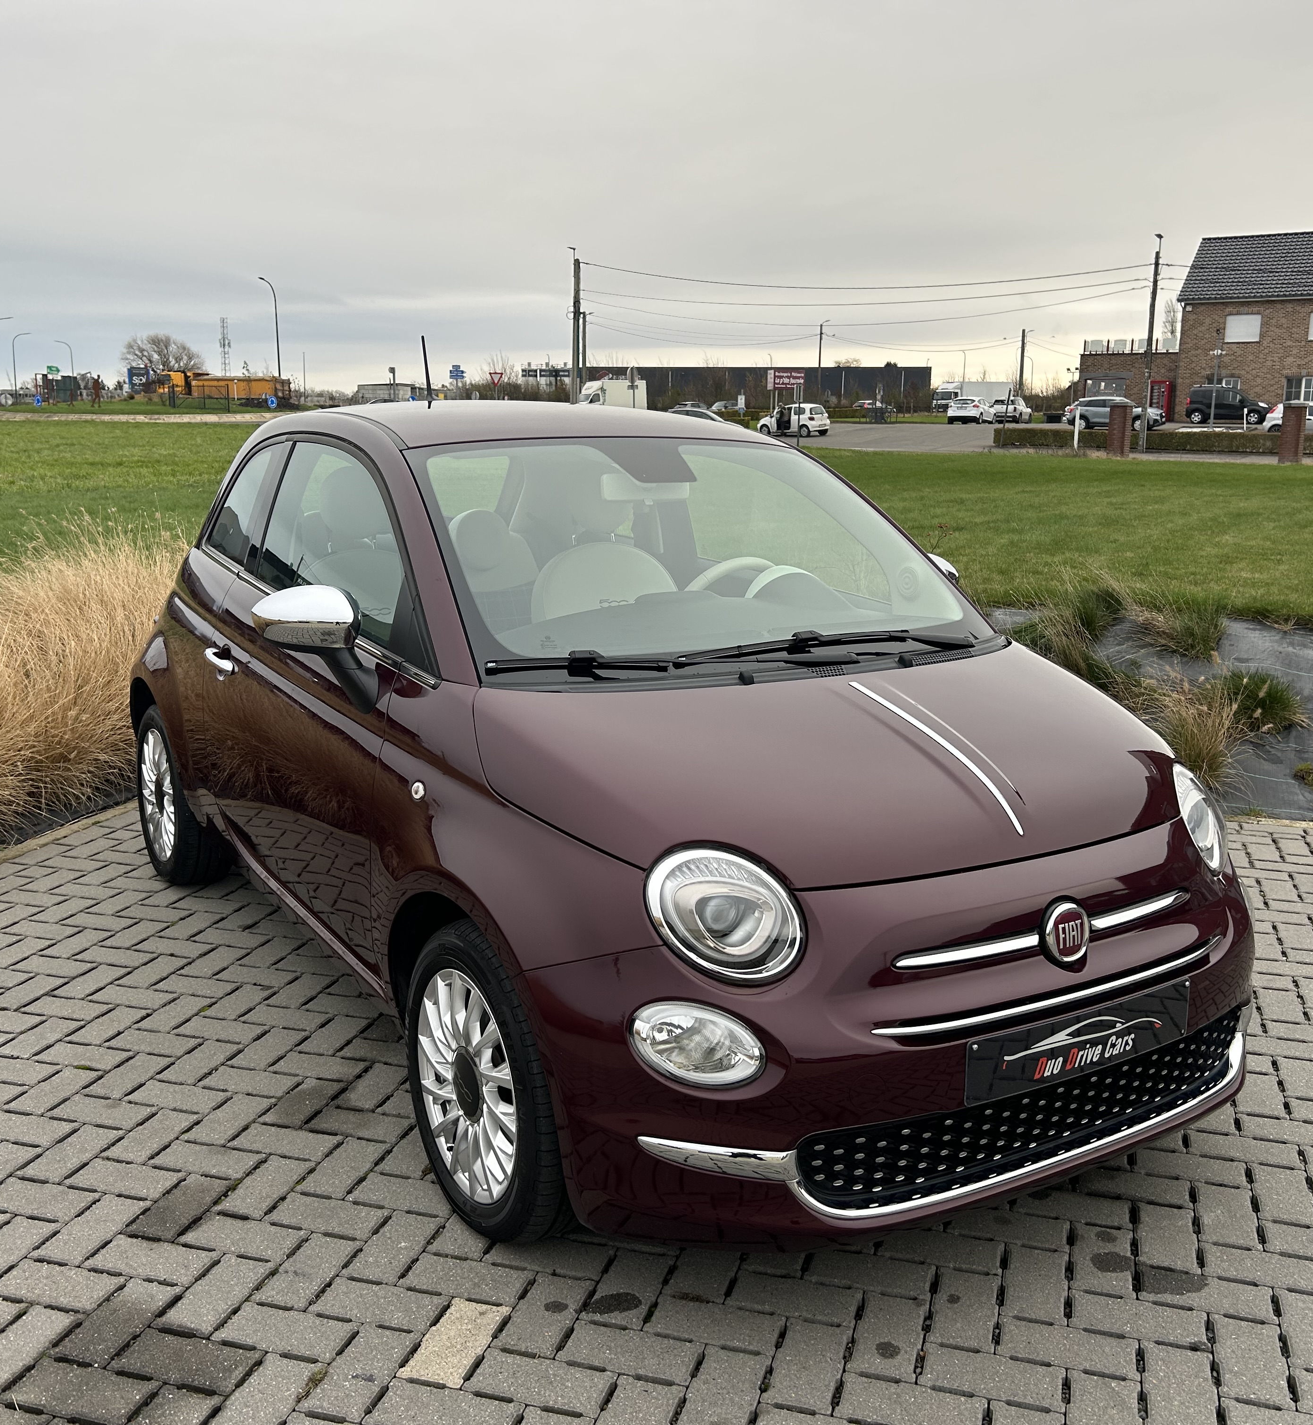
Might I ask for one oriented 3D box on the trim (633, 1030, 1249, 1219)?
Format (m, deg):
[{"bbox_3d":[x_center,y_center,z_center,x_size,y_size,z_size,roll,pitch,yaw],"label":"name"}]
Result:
[{"bbox_3d":[0.637,0.665,2.459,1.400,0.150,0.270,-6,13,-31],"label":"trim"}]

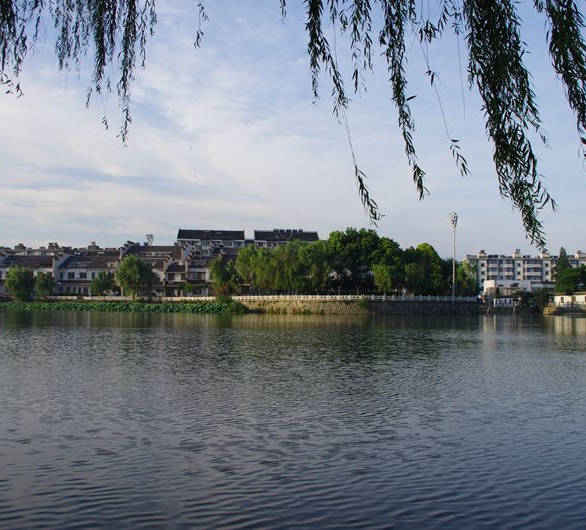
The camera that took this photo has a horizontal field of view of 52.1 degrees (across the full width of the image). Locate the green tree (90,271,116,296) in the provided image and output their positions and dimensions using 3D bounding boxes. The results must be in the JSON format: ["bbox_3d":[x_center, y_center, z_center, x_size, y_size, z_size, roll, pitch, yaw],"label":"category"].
[{"bbox_3d":[-46.766,4.726,147.000,6.383,6.751,6.383,0,-3,0],"label":"green tree"}]

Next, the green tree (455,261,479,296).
[{"bbox_3d":[35.840,2.980,123.000,4.930,7.810,4.780,0,-3,0],"label":"green tree"}]

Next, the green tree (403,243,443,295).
[{"bbox_3d":[30.947,1.541,142.000,9.486,13.754,9.486,0,-3,0],"label":"green tree"}]

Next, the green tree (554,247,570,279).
[{"bbox_3d":[72.640,2.300,162.000,5.194,14.609,5.627,0,-3,0],"label":"green tree"}]

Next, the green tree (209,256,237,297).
[{"bbox_3d":[-15.090,2.660,130.000,6.080,9.010,5.900,0,-3,0],"label":"green tree"}]

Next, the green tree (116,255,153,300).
[{"bbox_3d":[-37.057,3.039,140.000,8.884,10.989,8.884,0,-3,0],"label":"green tree"}]

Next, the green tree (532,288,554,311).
[{"bbox_3d":[48.330,6.880,116.000,4.260,4.650,4.130,0,-3,0],"label":"green tree"}]

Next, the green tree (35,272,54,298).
[{"bbox_3d":[-59.760,4.930,144.000,4.330,6.250,4.200,0,-3,0],"label":"green tree"}]

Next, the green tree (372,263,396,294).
[{"bbox_3d":[17.990,2.980,119.000,4.770,6.960,4.630,0,-3,0],"label":"green tree"}]

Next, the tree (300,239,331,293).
[{"bbox_3d":[5.141,0.985,131.000,6.563,13.564,6.563,0,-3,0],"label":"tree"}]

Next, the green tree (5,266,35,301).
[{"bbox_3d":[-67.351,4.696,148.000,7.415,8.651,7.415,0,-3,0],"label":"green tree"}]

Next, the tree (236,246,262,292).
[{"bbox_3d":[-9.810,1.430,132.000,5.730,11.020,5.560,0,-3,0],"label":"tree"}]

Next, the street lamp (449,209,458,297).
[{"bbox_3d":[31.090,-1.700,116.000,1.500,16.950,1.500,0,-3,0],"label":"street lamp"}]

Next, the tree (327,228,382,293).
[{"bbox_3d":[14.173,-0.115,138.000,12.445,16.593,12.445,0,-3,0],"label":"tree"}]

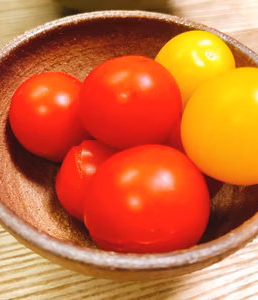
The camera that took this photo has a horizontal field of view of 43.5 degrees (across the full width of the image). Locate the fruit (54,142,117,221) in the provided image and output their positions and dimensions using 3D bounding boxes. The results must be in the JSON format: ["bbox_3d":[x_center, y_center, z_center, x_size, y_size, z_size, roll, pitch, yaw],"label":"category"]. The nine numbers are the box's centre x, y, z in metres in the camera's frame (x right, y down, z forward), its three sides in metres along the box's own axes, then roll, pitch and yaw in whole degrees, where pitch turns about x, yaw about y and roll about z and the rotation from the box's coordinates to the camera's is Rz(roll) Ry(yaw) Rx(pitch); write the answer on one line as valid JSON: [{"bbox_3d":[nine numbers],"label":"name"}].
[{"bbox_3d":[-0.012,0.010,0.103,0.024,0.025,0.024,4,52,0],"label":"fruit"}]

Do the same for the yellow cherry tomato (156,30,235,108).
[{"bbox_3d":[0.024,-0.028,0.118,0.029,0.029,0.029,4,52,0],"label":"yellow cherry tomato"}]

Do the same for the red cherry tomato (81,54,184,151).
[{"bbox_3d":[0.000,-0.014,0.098,0.030,0.028,0.029,4,52,0],"label":"red cherry tomato"}]

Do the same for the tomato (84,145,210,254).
[{"bbox_3d":[0.005,0.013,0.085,0.032,0.029,0.030,1,52,-2],"label":"tomato"}]

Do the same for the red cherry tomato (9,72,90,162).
[{"bbox_3d":[-0.026,-0.011,0.110,0.028,0.029,0.029,4,52,0],"label":"red cherry tomato"}]

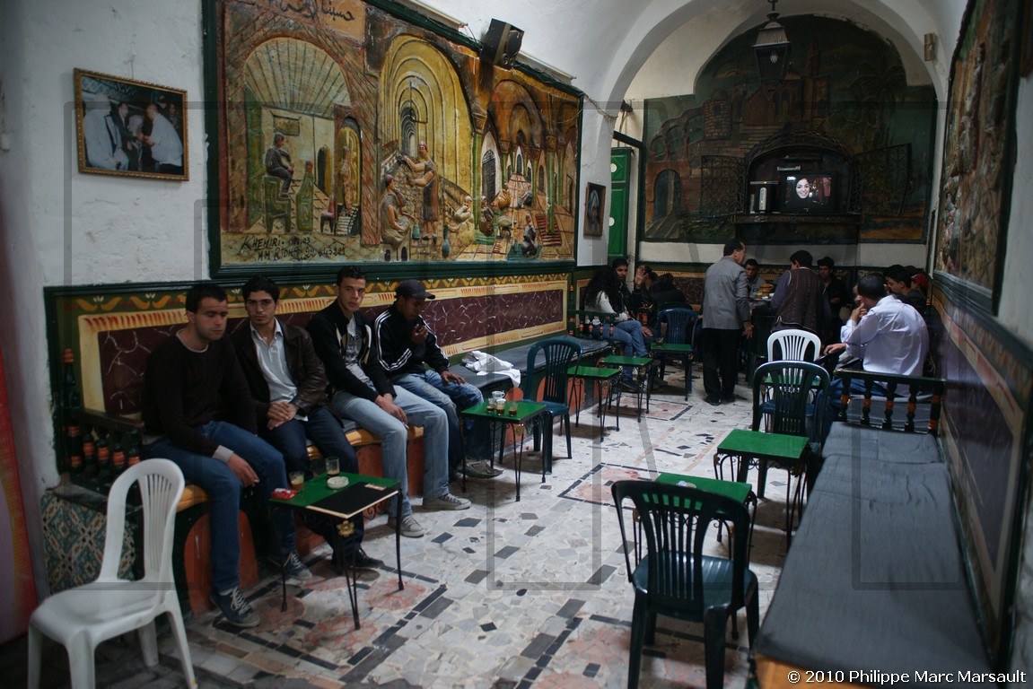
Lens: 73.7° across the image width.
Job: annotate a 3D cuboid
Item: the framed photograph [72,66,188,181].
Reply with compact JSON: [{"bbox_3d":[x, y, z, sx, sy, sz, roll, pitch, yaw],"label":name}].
[{"bbox_3d":[-1.844,-1.050,3.355,0.030,0.456,0.552,5,9,31],"label":"framed photograph"}]

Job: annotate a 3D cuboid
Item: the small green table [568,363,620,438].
[{"bbox_3d":[0.631,0.499,5.856,0.419,0.526,0.402,4,9,26],"label":"small green table"}]

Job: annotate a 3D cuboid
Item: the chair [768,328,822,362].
[{"bbox_3d":[2.310,0.334,5.843,0.450,0.860,0.510,4,9,24],"label":"chair"}]

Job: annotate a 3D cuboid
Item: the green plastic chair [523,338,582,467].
[{"bbox_3d":[0.176,0.427,5.060,0.450,0.888,0.510,5,9,32],"label":"green plastic chair"}]

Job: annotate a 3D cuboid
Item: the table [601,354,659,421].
[{"bbox_3d":[1.023,0.411,6.482,0.419,0.526,0.402,3,9,22],"label":"table"}]

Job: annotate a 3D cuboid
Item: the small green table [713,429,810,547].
[{"bbox_3d":[1.338,0.795,3.752,0.419,0.526,0.402,4,9,28],"label":"small green table"}]

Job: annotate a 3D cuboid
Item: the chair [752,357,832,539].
[{"bbox_3d":[1.581,0.569,4.059,0.450,0.888,0.510,4,9,25],"label":"chair"}]

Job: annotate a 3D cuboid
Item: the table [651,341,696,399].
[{"bbox_3d":[1.642,0.292,7.338,0.419,0.526,0.402,2,8,14],"label":"table"}]

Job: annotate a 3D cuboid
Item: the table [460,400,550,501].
[{"bbox_3d":[-0.083,0.686,4.519,0.419,0.526,0.402,4,9,25],"label":"table"}]

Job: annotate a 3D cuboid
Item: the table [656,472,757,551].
[{"bbox_3d":[0.778,0.899,3.003,0.419,0.526,0.402,4,9,25],"label":"table"}]

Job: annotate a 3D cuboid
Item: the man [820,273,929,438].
[{"bbox_3d":[2.570,0.186,5.024,0.520,1.380,0.700,-8,11,-44],"label":"man"}]

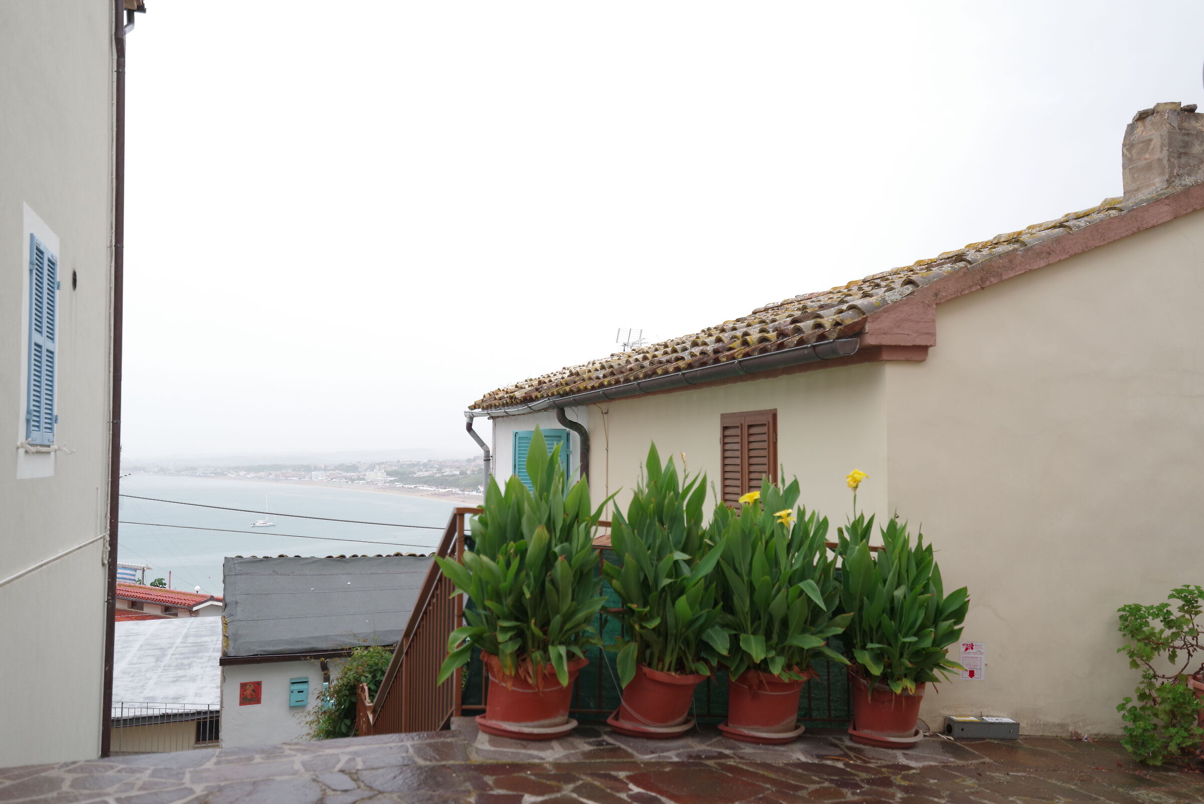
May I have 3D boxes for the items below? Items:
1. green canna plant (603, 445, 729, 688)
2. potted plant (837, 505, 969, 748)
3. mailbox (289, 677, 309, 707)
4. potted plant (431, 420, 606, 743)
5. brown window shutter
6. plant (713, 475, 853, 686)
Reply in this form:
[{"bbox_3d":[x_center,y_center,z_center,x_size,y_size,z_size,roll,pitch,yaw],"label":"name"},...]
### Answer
[{"bbox_3d":[0.312,0.792,4.900,0.599,1.165,0.600,0,-3,0],"label":"green canna plant"},{"bbox_3d":[1.596,1.162,5.321,0.689,1.229,0.640,1,-3,-17],"label":"potted plant"},{"bbox_3d":[-3.260,3.123,10.800,0.210,0.310,0.080,1,-3,-18],"label":"mailbox"},{"bbox_3d":[-0.371,0.816,4.681,0.800,1.398,0.750,1,-3,-17],"label":"potted plant"},{"bbox_3d":[1.080,0.622,7.343,0.060,1.100,0.980,1,-3,-16],"label":"brown window shutter"},{"bbox_3d":[0.907,0.889,5.080,0.691,1.009,0.650,0,-3,0],"label":"plant"}]

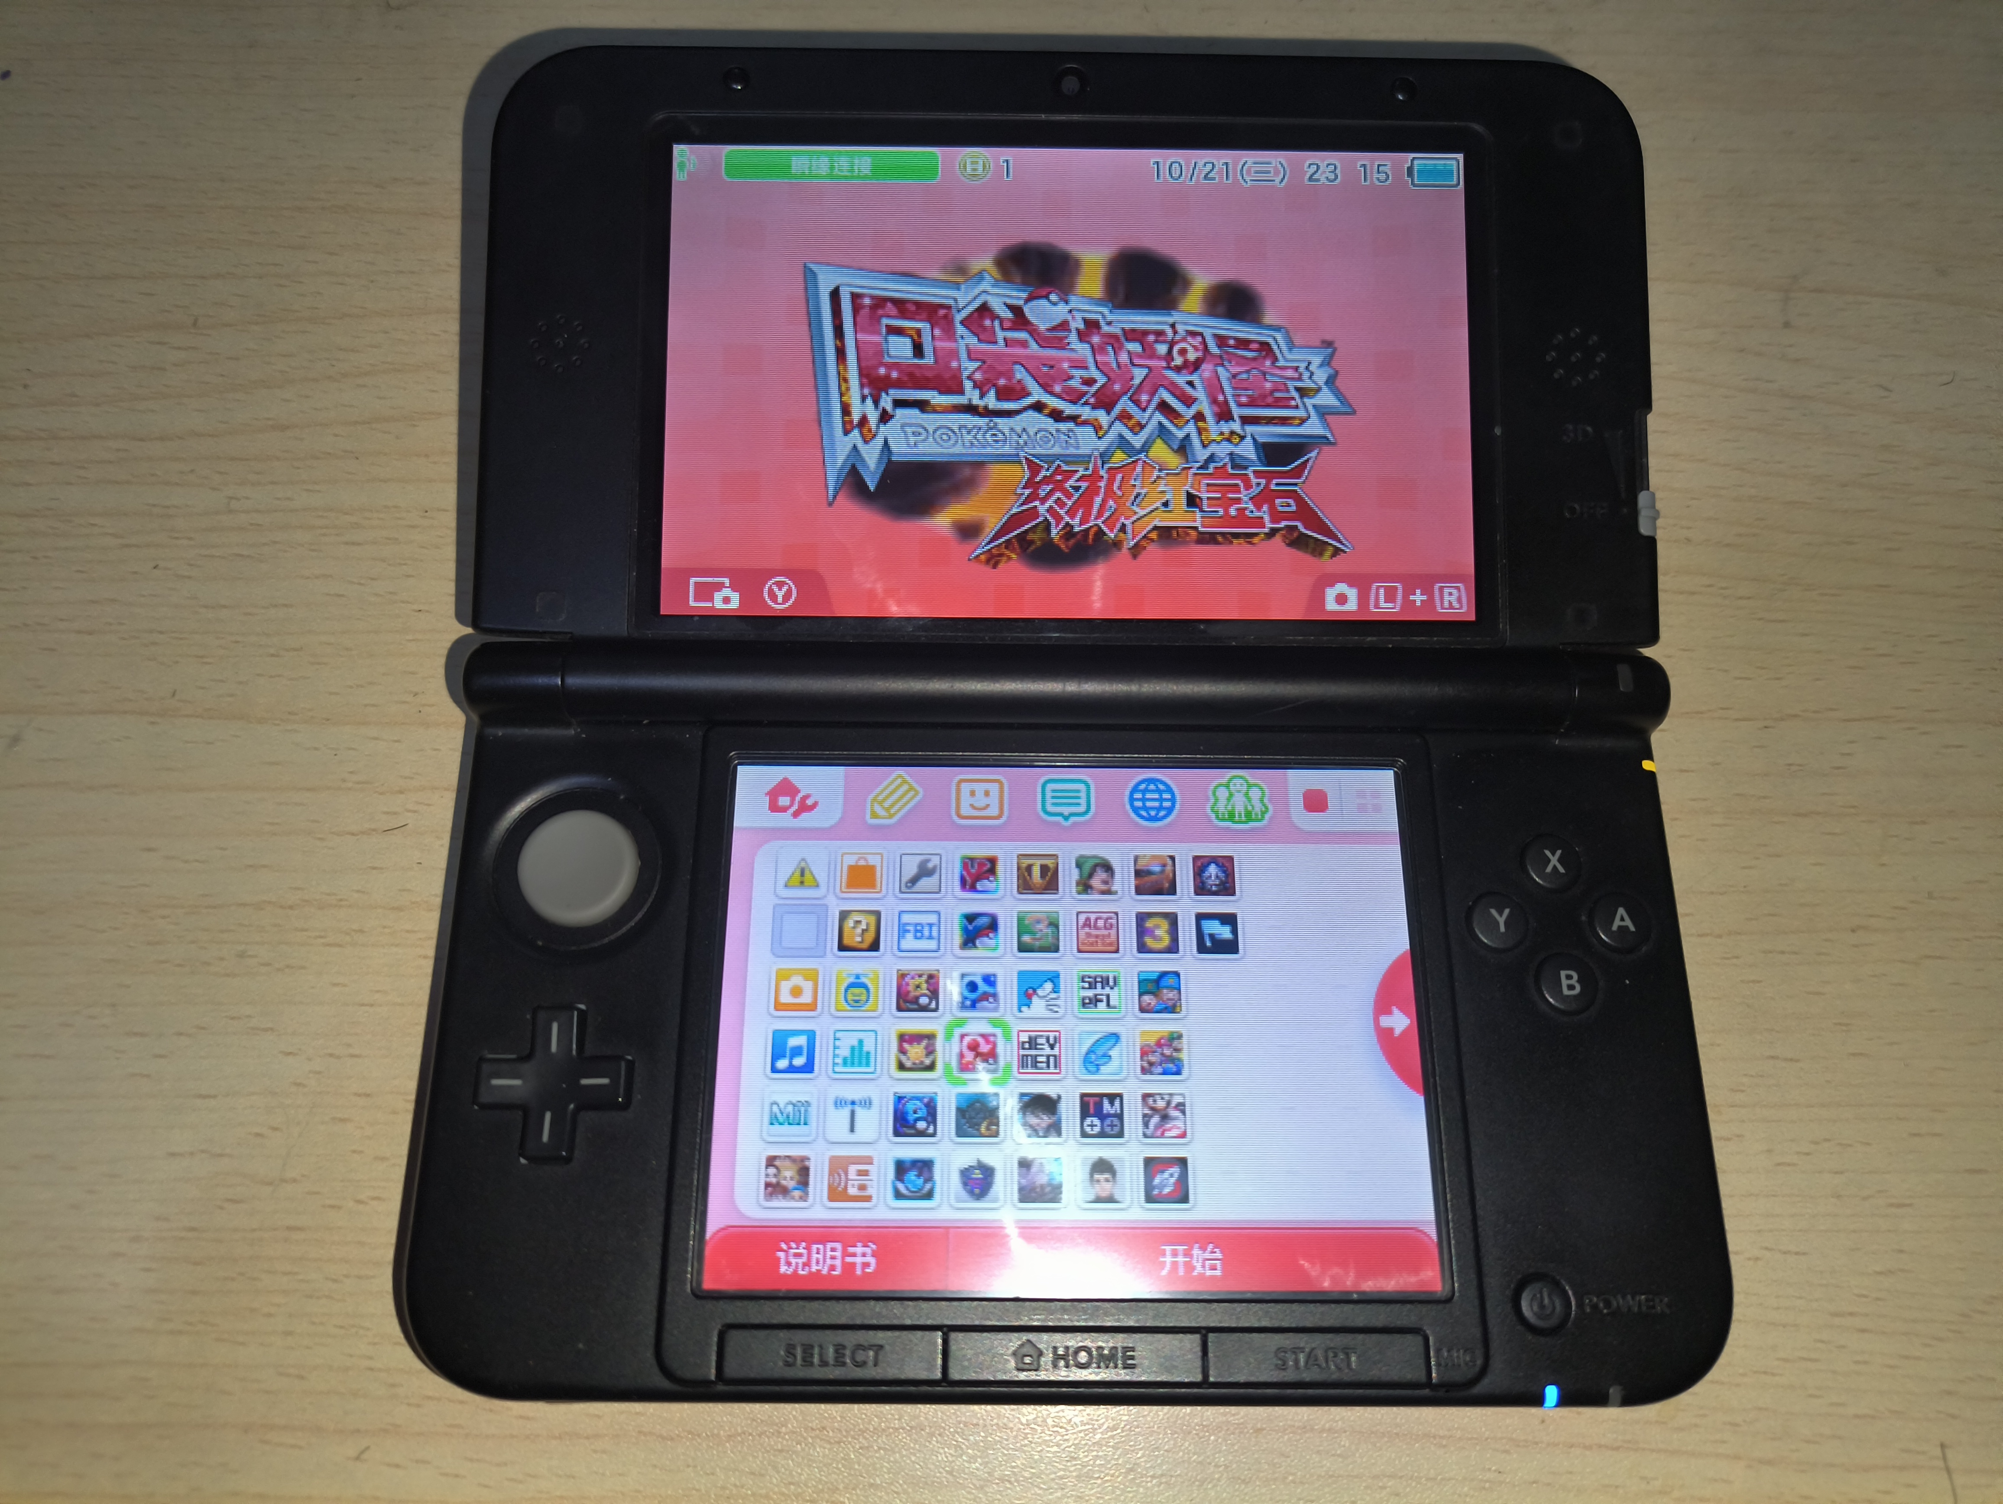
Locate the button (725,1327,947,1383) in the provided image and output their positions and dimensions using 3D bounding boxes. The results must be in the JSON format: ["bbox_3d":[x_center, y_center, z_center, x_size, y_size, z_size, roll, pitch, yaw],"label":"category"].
[{"bbox_3d":[-0.019,0.068,0.150,0.025,0.002,0.006,0,72,-1],"label":"button"}]

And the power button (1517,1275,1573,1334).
[{"bbox_3d":[0.062,0.064,0.153,0.006,0.002,0.006,0,72,-1],"label":"power button"}]

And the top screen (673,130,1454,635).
[{"bbox_3d":[0.009,-0.049,0.177,0.106,0.003,0.064,0,85,-1],"label":"top screen"}]

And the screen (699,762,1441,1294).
[{"bbox_3d":[0.008,0.032,0.164,0.085,0.003,0.063,0,72,-1],"label":"screen"}]

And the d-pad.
[{"bbox_3d":[-0.053,0.039,0.158,0.018,0.003,0.018,0,72,-1],"label":"d-pad"}]

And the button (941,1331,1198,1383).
[{"bbox_3d":[0.008,0.068,0.150,0.029,0.002,0.005,0,72,-1],"label":"button"}]

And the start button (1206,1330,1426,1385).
[{"bbox_3d":[0.036,0.069,0.151,0.025,0.002,0.006,0,72,-1],"label":"start button"}]

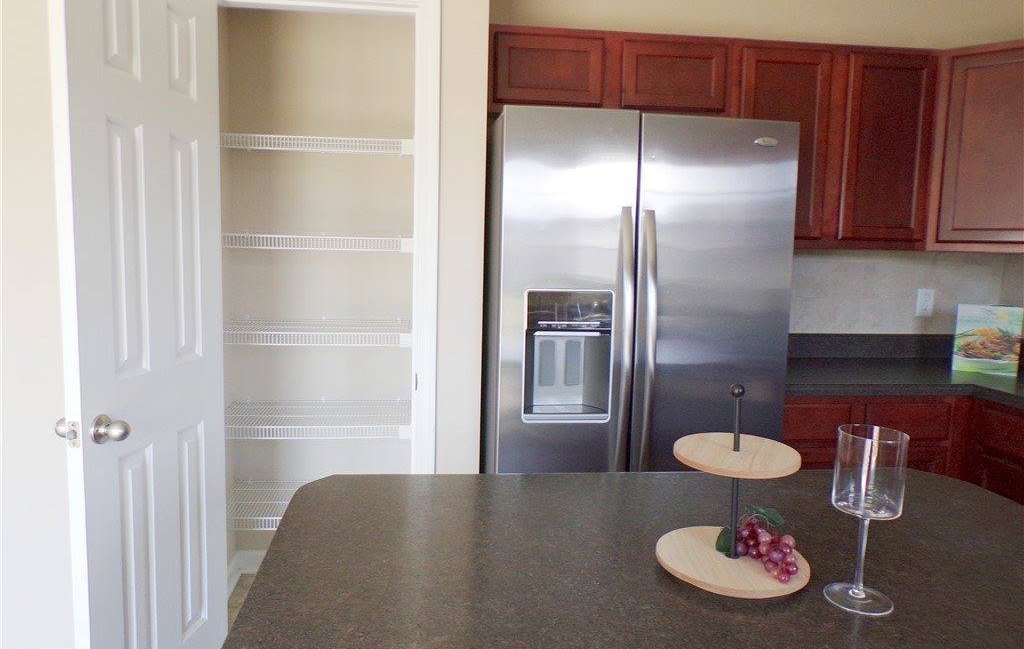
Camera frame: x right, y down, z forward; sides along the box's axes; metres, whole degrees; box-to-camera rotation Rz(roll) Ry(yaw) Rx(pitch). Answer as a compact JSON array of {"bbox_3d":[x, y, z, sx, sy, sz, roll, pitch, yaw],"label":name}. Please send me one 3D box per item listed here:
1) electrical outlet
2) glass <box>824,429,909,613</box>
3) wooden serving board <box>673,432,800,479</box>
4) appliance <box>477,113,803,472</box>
[{"bbox_3d":[1.790,-0.093,3.066,0.073,0.117,0.007,1,5,-6],"label":"electrical outlet"},{"bbox_3d":[0.423,0.231,0.849,0.077,0.207,0.077,1,5,-6],"label":"glass"},{"bbox_3d":[0.295,0.170,0.933,0.159,0.014,0.159,1,5,-6],"label":"wooden serving board"},{"bbox_3d":[0.377,0.209,2.554,0.908,1.760,0.830,1,5,-7],"label":"appliance"}]

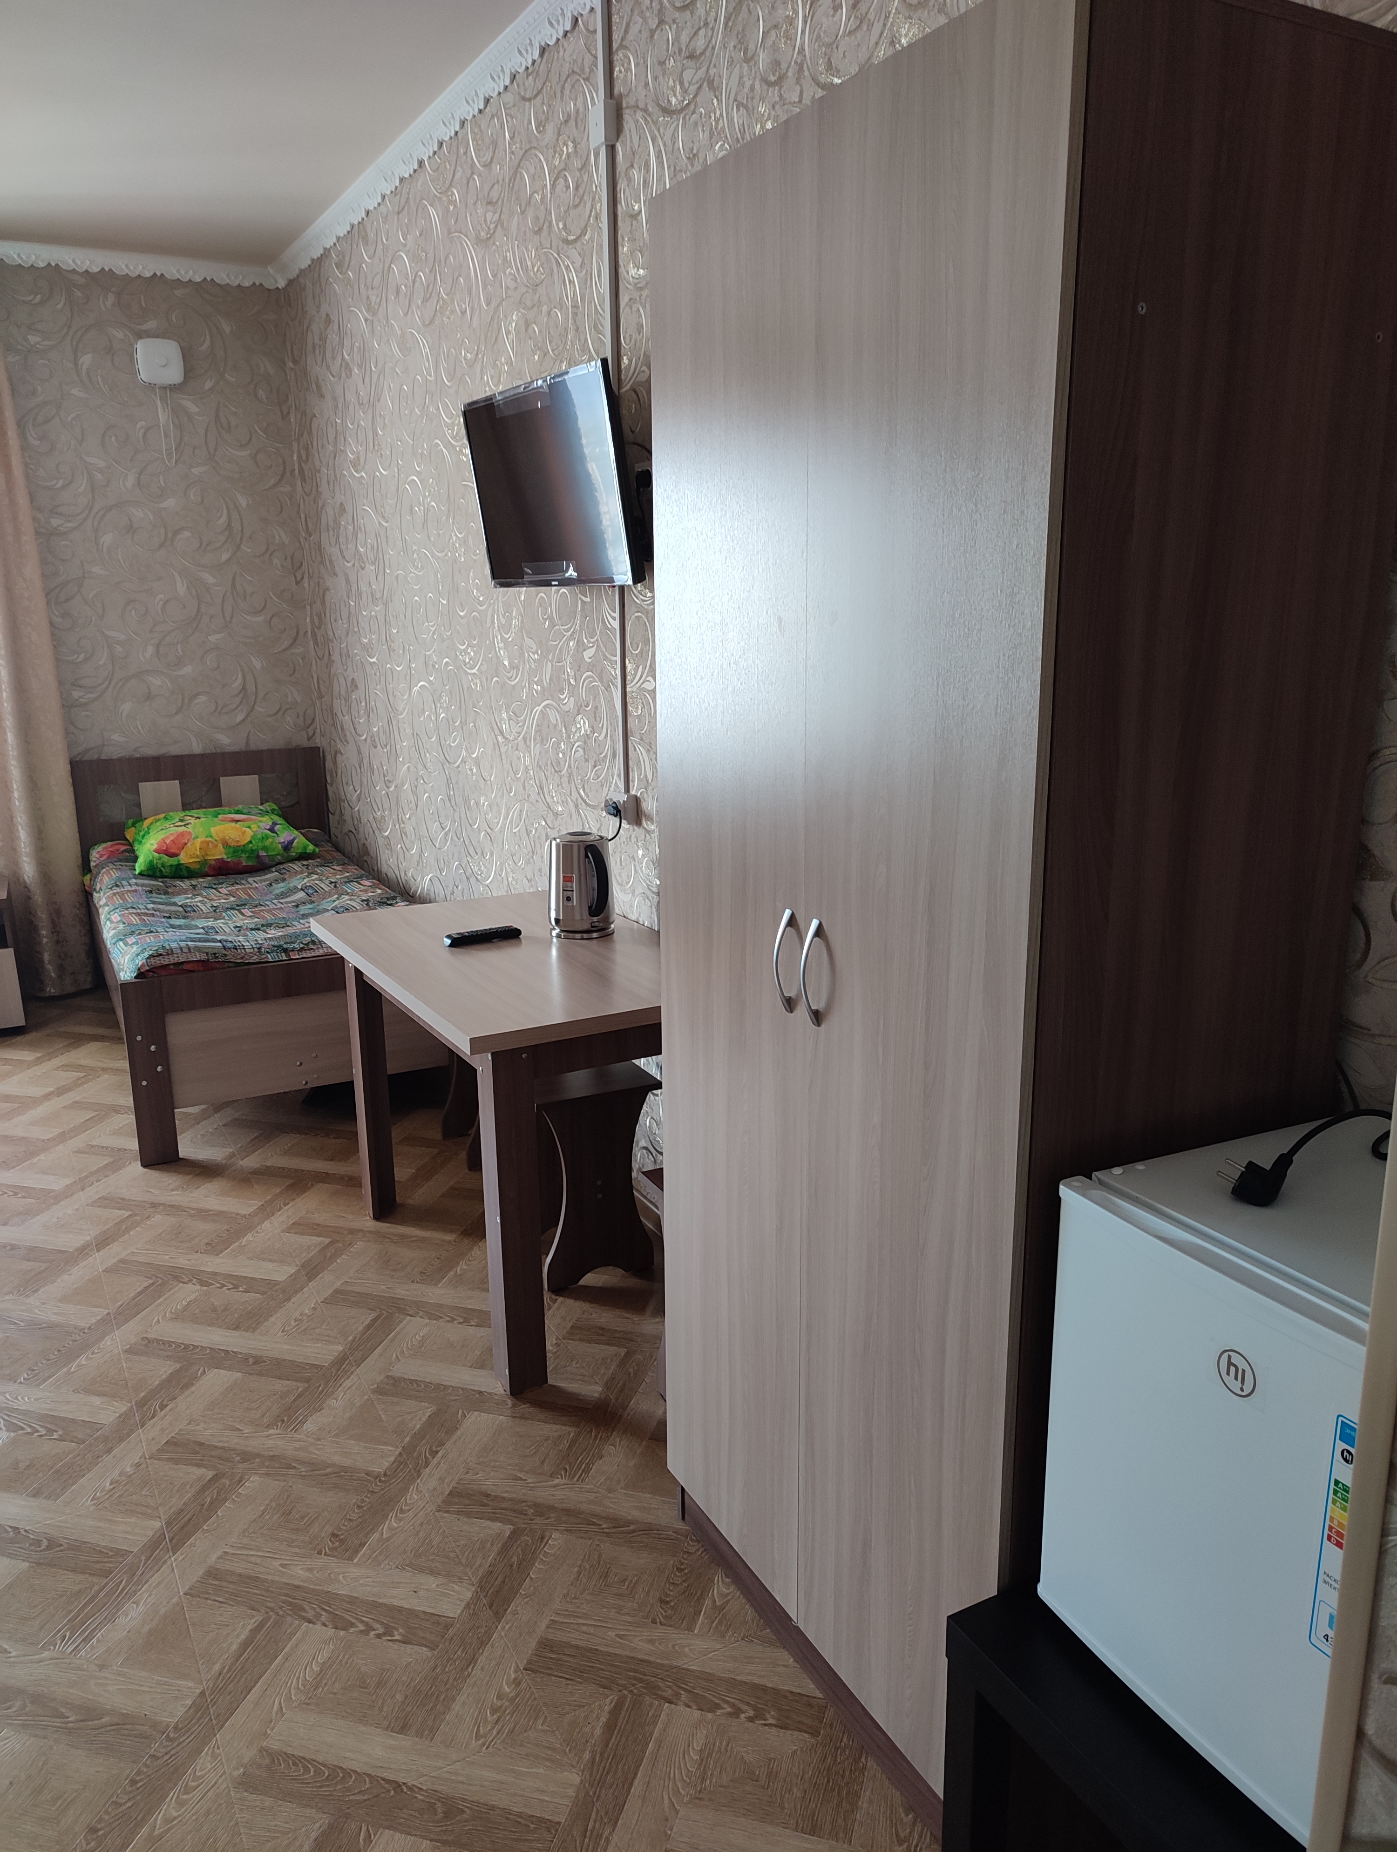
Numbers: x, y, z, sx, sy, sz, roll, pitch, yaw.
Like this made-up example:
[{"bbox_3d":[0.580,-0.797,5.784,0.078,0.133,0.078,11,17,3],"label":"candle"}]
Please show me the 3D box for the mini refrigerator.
[{"bbox_3d":[0.656,0.500,1.273,0.450,0.470,0.440,-7,15,-27],"label":"mini refrigerator"}]

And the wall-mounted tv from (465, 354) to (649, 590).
[{"bbox_3d":[-0.327,-0.984,3.011,0.055,0.430,0.730,-17,20,-27],"label":"wall-mounted tv"}]

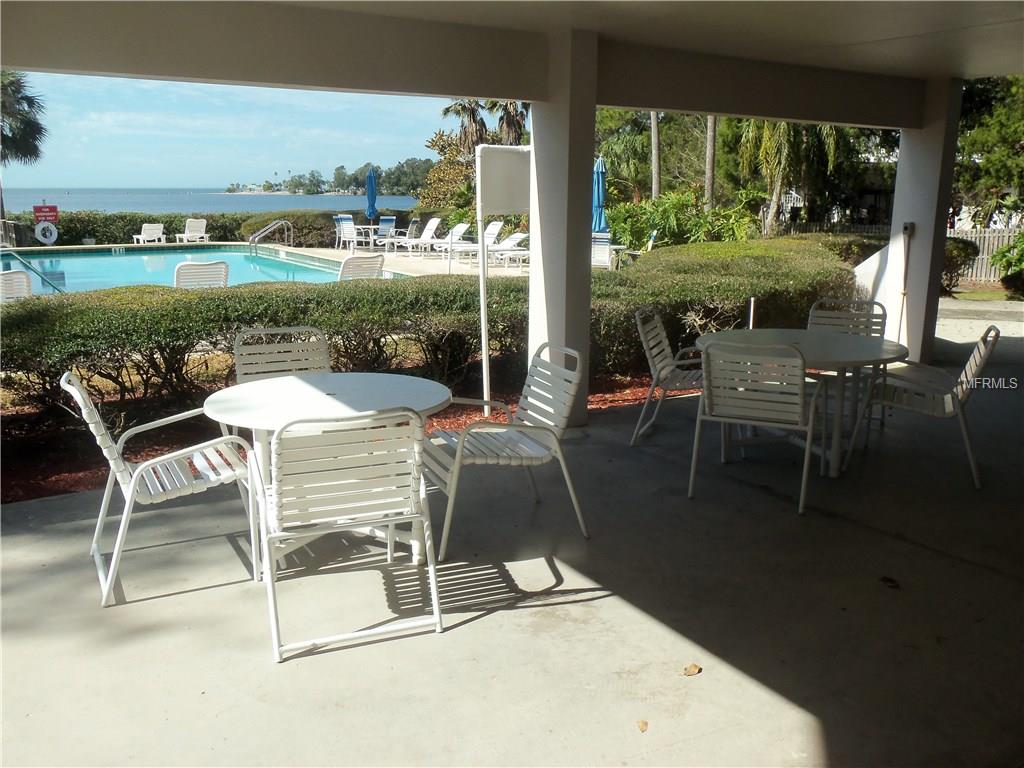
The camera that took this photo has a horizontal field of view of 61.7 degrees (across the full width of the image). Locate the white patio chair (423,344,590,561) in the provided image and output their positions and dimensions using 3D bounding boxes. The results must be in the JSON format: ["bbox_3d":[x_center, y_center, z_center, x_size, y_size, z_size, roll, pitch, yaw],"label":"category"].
[{"bbox_3d":[-0.080,0.271,4.034,0.730,0.880,0.570,-5,14,-21],"label":"white patio chair"}]

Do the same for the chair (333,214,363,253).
[{"bbox_3d":[-4.697,-4.434,25.153,0.680,0.990,0.600,-13,18,-44],"label":"chair"}]

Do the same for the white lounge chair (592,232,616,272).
[{"bbox_3d":[1.689,-2.423,16.459,0.600,0.930,0.680,3,13,14],"label":"white lounge chair"}]

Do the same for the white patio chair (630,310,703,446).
[{"bbox_3d":[1.165,-0.069,5.547,0.680,0.870,0.580,5,14,21],"label":"white patio chair"}]

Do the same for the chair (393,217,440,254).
[{"bbox_3d":[-2.590,-3.911,22.698,1.700,0.900,0.660,-7,15,-29],"label":"chair"}]

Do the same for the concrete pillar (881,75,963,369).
[{"bbox_3d":[3.830,-1.486,8.051,0.250,2.520,0.436,-9,15,-33],"label":"concrete pillar"}]

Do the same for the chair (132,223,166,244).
[{"bbox_3d":[-11.595,-4.848,27.439,0.850,0.700,1.150,-5,14,-22],"label":"chair"}]

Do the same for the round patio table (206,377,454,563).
[{"bbox_3d":[-0.810,0.403,3.856,1.030,0.700,1.030,0,13,0],"label":"round patio table"}]

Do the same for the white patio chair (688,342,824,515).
[{"bbox_3d":[1.372,0.148,4.662,0.590,0.860,0.700,6,14,26],"label":"white patio chair"}]

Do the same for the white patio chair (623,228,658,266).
[{"bbox_3d":[2.527,-2.463,16.638,0.700,0.930,0.600,1,13,6],"label":"white patio chair"}]

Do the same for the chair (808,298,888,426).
[{"bbox_3d":[2.180,-0.087,5.693,0.590,0.860,0.700,6,14,24],"label":"chair"}]

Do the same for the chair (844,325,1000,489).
[{"bbox_3d":[2.383,0.068,5.010,0.700,0.860,0.590,7,14,27],"label":"chair"}]

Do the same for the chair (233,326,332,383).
[{"bbox_3d":[-1.136,0.174,4.481,0.580,0.870,0.680,-5,14,-19],"label":"chair"}]

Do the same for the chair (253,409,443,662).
[{"bbox_3d":[-0.673,0.457,3.305,0.590,0.860,0.700,-5,14,-20],"label":"chair"}]

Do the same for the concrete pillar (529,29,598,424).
[{"bbox_3d":[0.325,-1.007,5.861,0.200,2.580,0.460,-8,15,-31],"label":"concrete pillar"}]

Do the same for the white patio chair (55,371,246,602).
[{"bbox_3d":[-1.488,0.354,3.622,0.670,0.900,0.590,-6,14,-24],"label":"white patio chair"}]

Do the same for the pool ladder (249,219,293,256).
[{"bbox_3d":[-7.050,-4.266,25.110,1.050,1.020,0.600,-7,15,-29],"label":"pool ladder"}]

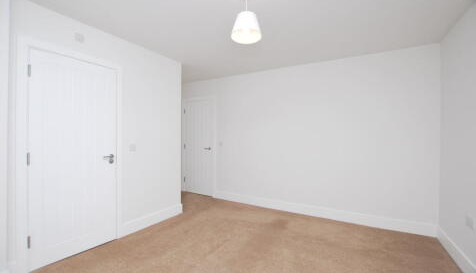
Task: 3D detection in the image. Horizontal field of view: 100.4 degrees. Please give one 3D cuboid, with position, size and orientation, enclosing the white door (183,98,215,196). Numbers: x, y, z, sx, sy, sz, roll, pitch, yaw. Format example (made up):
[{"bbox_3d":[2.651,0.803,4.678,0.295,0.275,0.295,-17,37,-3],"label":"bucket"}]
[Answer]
[{"bbox_3d":[-0.825,0.232,4.180,0.760,1.980,0.045,0,-1,29],"label":"white door"}]

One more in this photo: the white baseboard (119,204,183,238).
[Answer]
[{"bbox_3d":[-1.158,1.161,2.811,0.018,0.140,0.930,0,-1,34],"label":"white baseboard"}]

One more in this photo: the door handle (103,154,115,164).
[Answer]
[{"bbox_3d":[-1.474,0.265,2.268,0.060,0.110,0.135,0,-1,34],"label":"door handle"}]

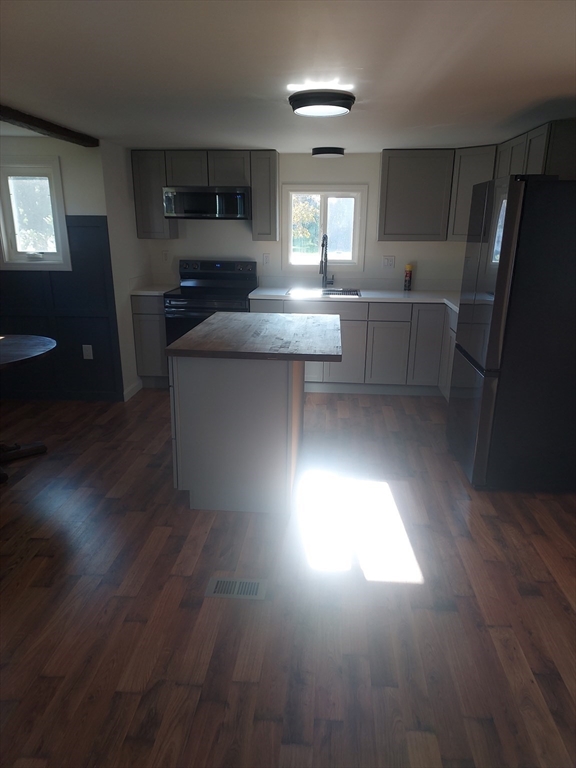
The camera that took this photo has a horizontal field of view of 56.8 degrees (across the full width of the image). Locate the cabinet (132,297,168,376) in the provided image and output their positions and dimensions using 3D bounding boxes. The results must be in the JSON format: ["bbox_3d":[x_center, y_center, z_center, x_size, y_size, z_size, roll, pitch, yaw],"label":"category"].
[{"bbox_3d":[-1.247,-0.502,5.218,0.302,0.800,0.616,2,17,4],"label":"cabinet"}]

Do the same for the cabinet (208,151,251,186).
[{"bbox_3d":[-0.504,-1.950,4.878,0.381,0.307,0.329,2,17,4],"label":"cabinet"}]

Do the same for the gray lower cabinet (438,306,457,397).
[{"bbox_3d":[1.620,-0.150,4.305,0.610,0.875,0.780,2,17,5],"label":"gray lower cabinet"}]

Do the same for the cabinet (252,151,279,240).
[{"bbox_3d":[-0.202,-1.726,4.922,0.229,0.757,0.329,2,17,4],"label":"cabinet"}]

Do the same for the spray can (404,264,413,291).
[{"bbox_3d":[1.161,-1.018,5.104,0.066,0.252,0.066,0,17,0],"label":"spray can"}]

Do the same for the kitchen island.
[{"bbox_3d":[-0.127,0.100,3.380,0.888,0.904,1.204,2,17,5],"label":"kitchen island"}]

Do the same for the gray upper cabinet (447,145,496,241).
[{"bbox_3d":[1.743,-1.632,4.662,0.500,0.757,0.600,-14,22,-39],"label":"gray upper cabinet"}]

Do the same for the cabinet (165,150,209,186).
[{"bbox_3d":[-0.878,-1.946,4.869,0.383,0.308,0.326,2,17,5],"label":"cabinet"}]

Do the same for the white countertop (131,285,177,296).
[{"bbox_3d":[-1.244,-0.898,5.086,0.302,0.037,0.641,2,17,4],"label":"white countertop"}]

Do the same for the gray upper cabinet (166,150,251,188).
[{"bbox_3d":[-0.688,-1.940,4.853,0.764,0.308,0.326,2,17,5],"label":"gray upper cabinet"}]

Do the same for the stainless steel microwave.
[{"bbox_3d":[-0.684,-1.641,4.873,0.768,0.267,0.460,2,17,5],"label":"stainless steel microwave"}]

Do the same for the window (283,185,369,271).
[{"bbox_3d":[0.348,-1.484,5.088,0.793,0.773,0.100,2,17,5],"label":"window"}]

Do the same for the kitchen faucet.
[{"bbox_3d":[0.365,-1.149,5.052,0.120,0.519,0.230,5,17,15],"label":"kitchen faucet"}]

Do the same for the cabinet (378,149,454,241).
[{"bbox_3d":[1.122,-1.668,4.771,0.598,0.752,0.326,2,17,5],"label":"cabinet"}]

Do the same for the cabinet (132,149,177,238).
[{"bbox_3d":[-1.227,-1.755,4.990,0.302,0.757,0.329,2,17,4],"label":"cabinet"}]

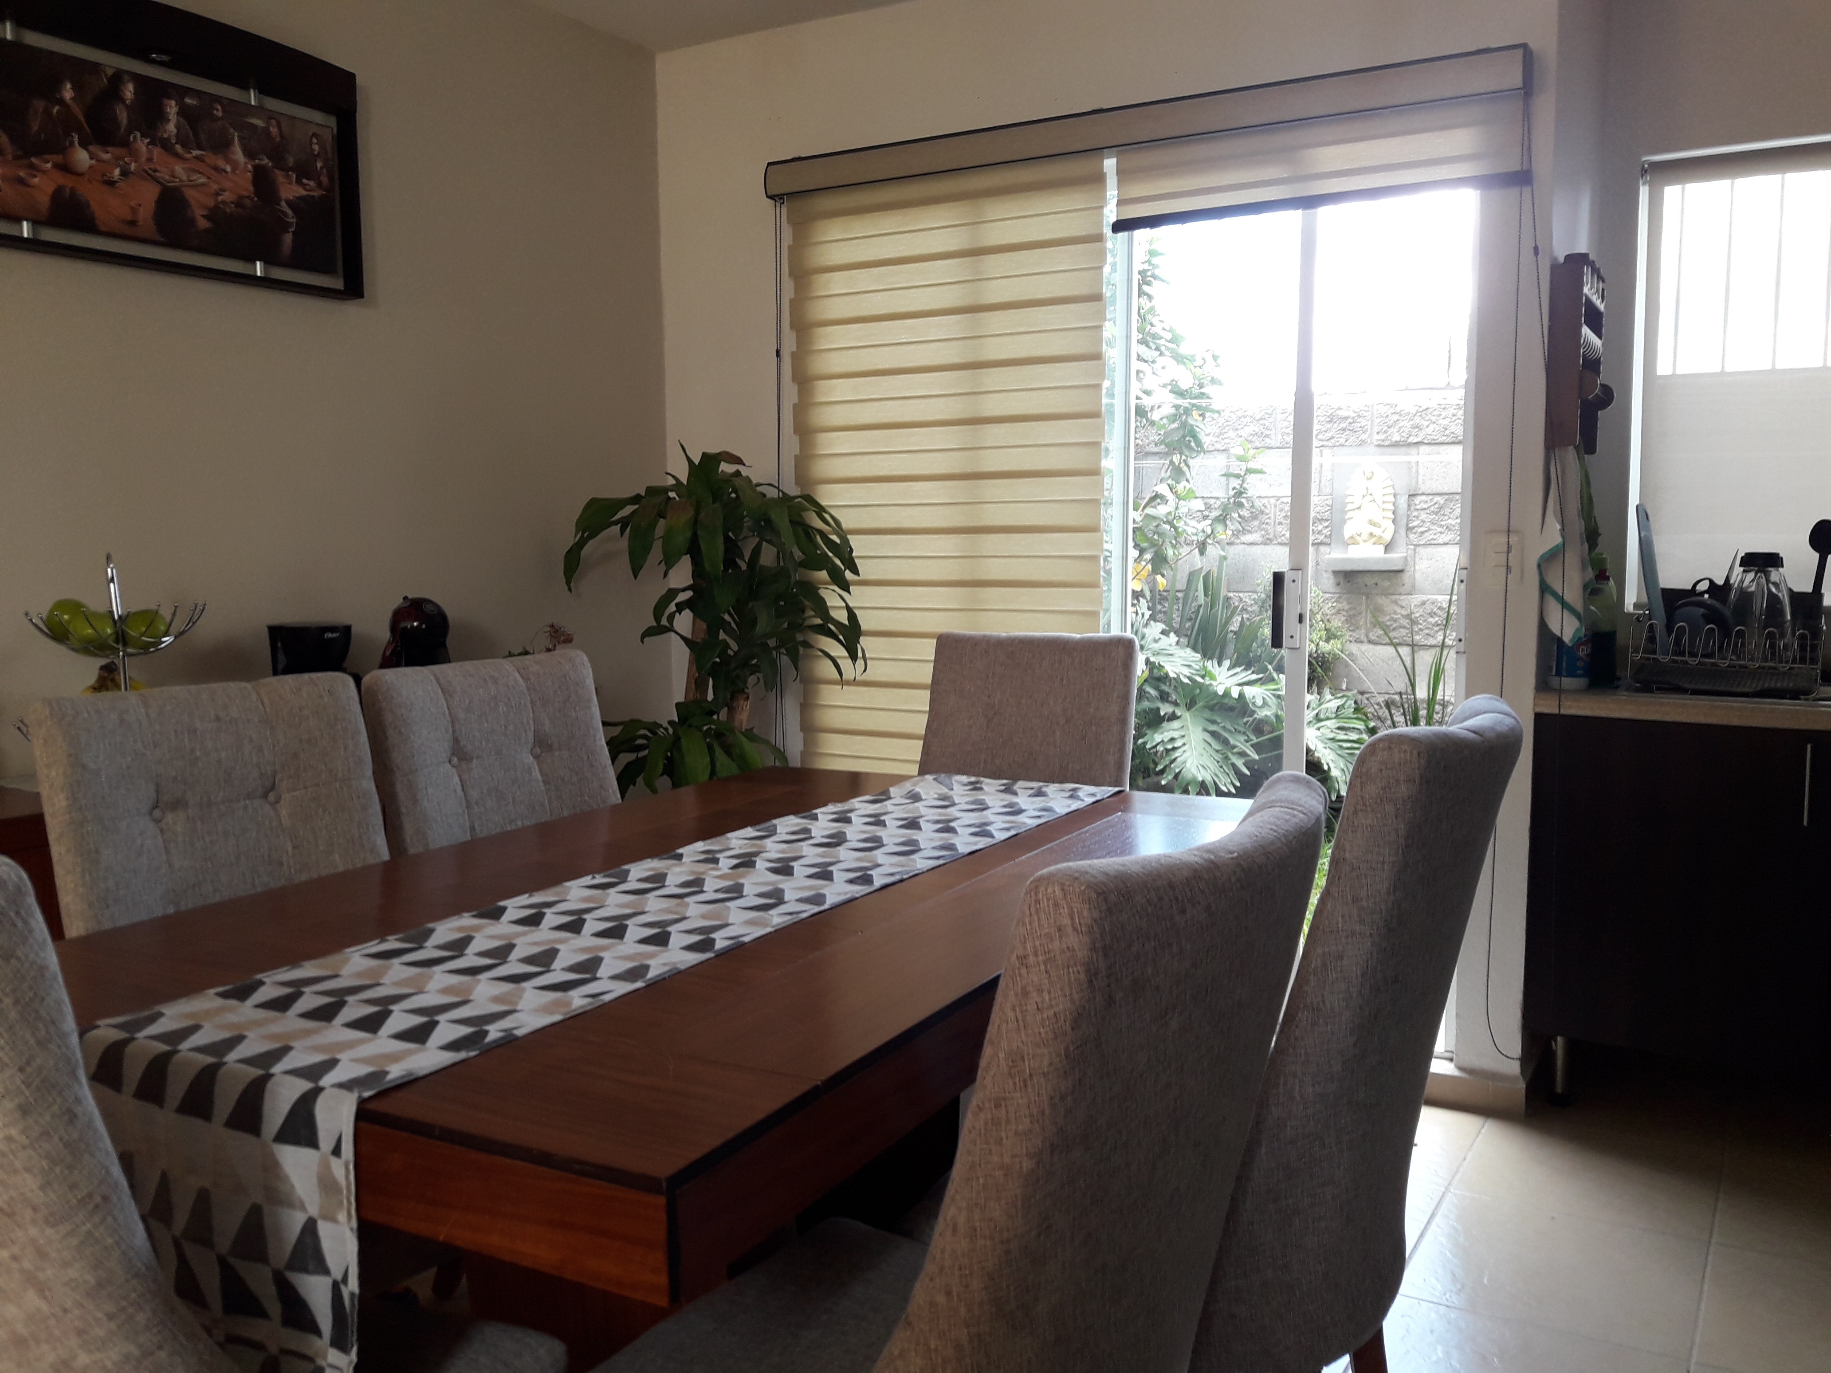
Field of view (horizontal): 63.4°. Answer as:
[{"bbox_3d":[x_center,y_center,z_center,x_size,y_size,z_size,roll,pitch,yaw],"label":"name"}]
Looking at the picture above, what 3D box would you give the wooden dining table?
[{"bbox_3d":[-0.241,0.649,2.216,1.070,0.750,1.760,3,7,29],"label":"wooden dining table"}]

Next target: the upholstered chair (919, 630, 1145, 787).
[{"bbox_3d":[0.136,0.423,3.083,0.470,1.015,0.590,3,7,29],"label":"upholstered chair"}]

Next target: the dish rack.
[{"bbox_3d":[1.730,-0.067,3.171,0.340,0.150,0.330,3,7,31],"label":"dish rack"}]

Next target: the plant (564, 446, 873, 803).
[{"bbox_3d":[-0.479,0.146,3.632,0.630,1.460,0.630,3,7,31],"label":"plant"}]

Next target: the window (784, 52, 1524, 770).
[{"bbox_3d":[0.429,-0.275,3.503,1.820,2.080,0.140,3,7,31],"label":"window"}]

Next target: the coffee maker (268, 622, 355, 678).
[{"bbox_3d":[-1.195,0.001,2.945,0.190,0.260,0.155,3,7,31],"label":"coffee maker"}]

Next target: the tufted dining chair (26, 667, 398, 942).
[{"bbox_3d":[-0.866,0.514,2.276,0.590,1.015,0.480,3,7,29],"label":"tufted dining chair"}]

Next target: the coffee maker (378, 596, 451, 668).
[{"bbox_3d":[-1.058,-0.041,3.151,0.220,0.300,0.155,3,7,31],"label":"coffee maker"}]

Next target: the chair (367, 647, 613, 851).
[{"bbox_3d":[-0.582,0.461,2.768,0.590,1.015,0.480,3,7,29],"label":"chair"}]

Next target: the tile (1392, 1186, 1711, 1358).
[{"bbox_3d":[1.090,0.991,2.517,0.440,0.010,0.440,3,7,31],"label":"tile"}]

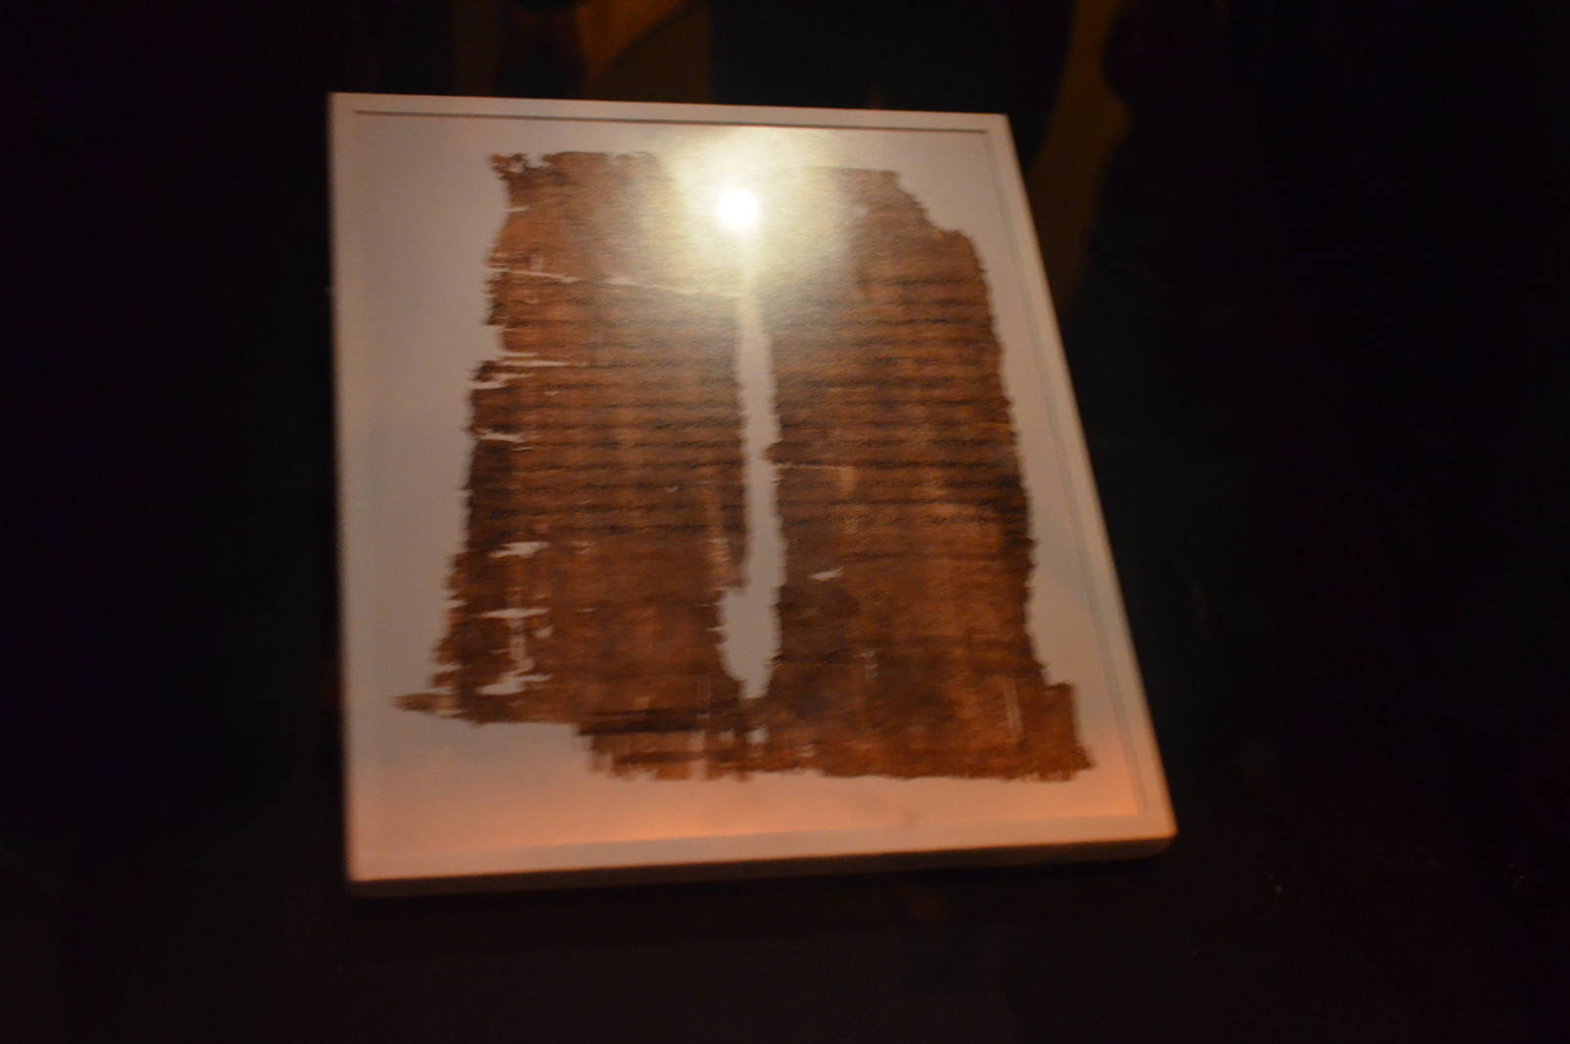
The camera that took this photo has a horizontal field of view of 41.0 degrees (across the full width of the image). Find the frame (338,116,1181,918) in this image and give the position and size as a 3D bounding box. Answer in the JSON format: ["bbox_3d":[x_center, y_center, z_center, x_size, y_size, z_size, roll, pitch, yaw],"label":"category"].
[{"bbox_3d":[-0.020,-0.022,0.665,0.238,0.013,0.279,-1,60,-13],"label":"frame"}]

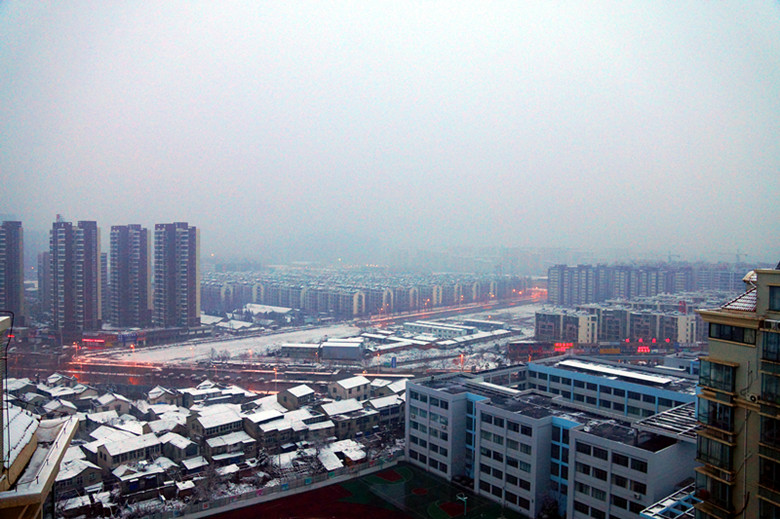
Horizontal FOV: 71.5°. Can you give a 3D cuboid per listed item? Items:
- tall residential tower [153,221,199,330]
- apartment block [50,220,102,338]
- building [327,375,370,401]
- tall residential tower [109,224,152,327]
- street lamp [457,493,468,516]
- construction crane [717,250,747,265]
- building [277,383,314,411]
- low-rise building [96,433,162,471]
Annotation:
[{"bbox_3d":[-132.610,11.520,335.110,25.000,67.800,17.000,0,1,-30],"label":"tall residential tower"},{"bbox_3d":[-184.780,11.740,319.110,26.500,68.150,17.000,0,1,-30],"label":"apartment block"},{"bbox_3d":[-14.670,47.450,198.050,8.900,8.100,12.600,2,2,40],"label":"building"},{"bbox_3d":[-177.570,11.190,371.120,24.500,69.070,17.000,0,1,-30],"label":"tall residential tower"},{"bbox_3d":[15.090,51.590,114.020,1.800,4.050,2.300,-1,2,-39],"label":"street lamp"},{"bbox_3d":[493.320,10.300,780.530,42.000,48.000,3.000,1,1,10],"label":"construction crane"},{"bbox_3d":[-31.830,47.650,184.400,9.800,8.000,7.500,2,2,40],"label":"building"},{"bbox_3d":[-66.560,49.310,138.740,8.300,6.100,12.200,2,2,43],"label":"low-rise building"}]

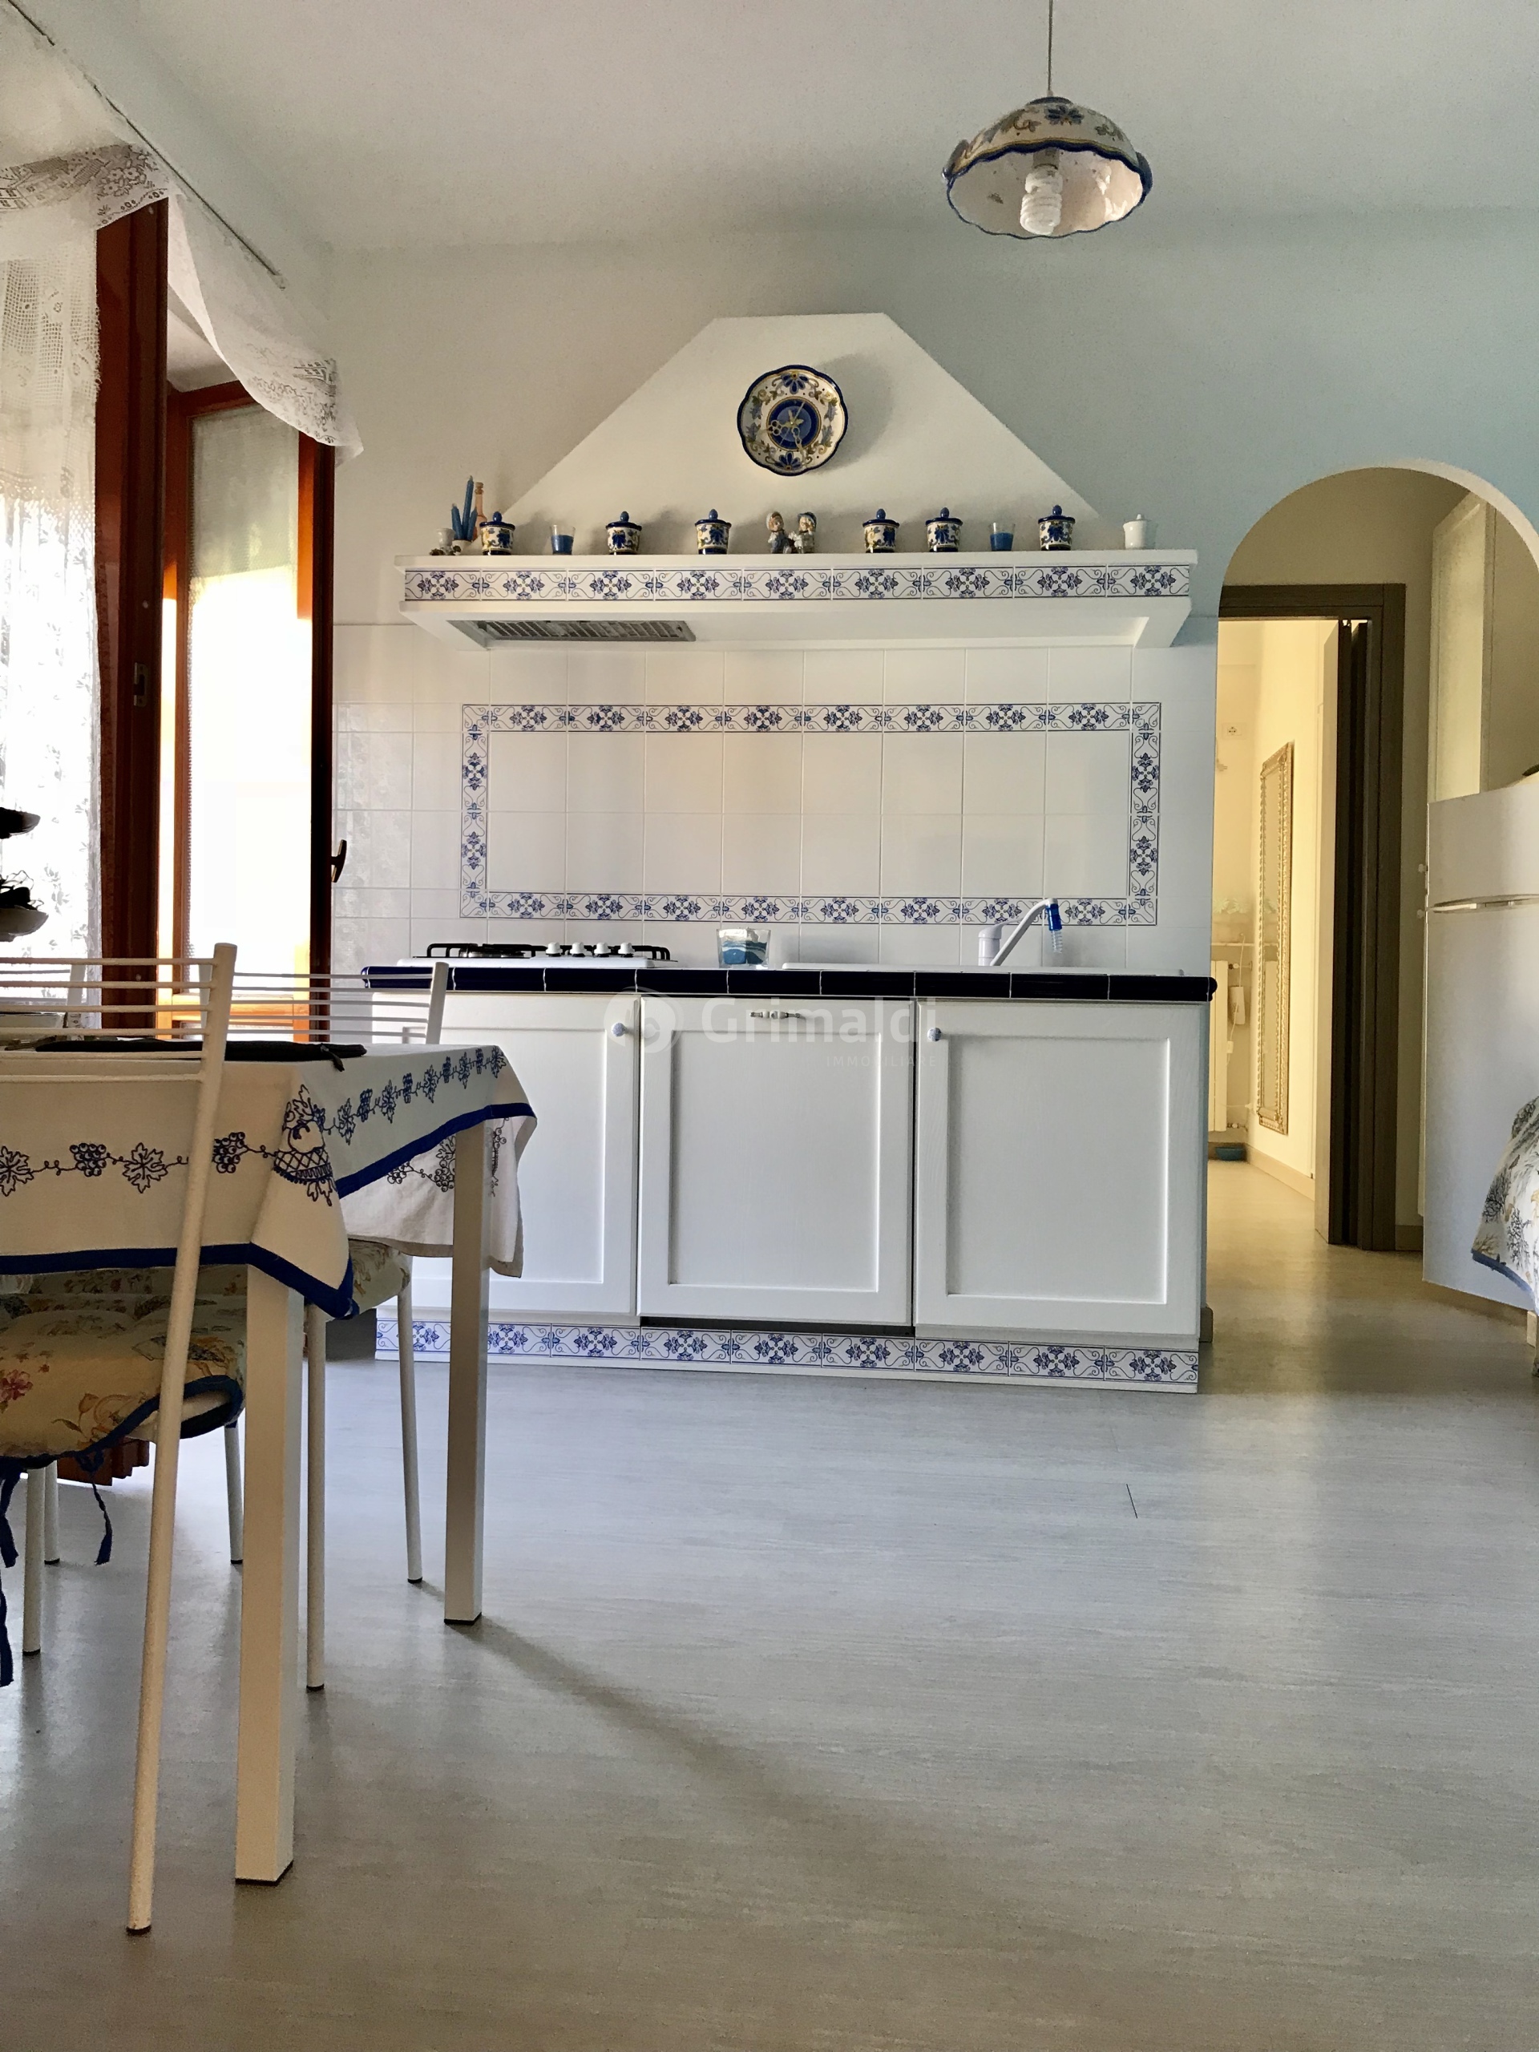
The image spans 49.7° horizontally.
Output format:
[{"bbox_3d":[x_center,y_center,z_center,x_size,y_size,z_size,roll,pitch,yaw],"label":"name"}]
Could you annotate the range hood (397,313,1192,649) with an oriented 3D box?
[{"bbox_3d":[0.066,-1.304,3.919,1.801,0.744,0.440,1,2,7],"label":"range hood"}]

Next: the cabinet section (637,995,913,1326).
[{"bbox_3d":[0.046,0.278,3.876,0.601,0.710,0.577,1,2,6],"label":"cabinet section"}]

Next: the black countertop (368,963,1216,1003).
[{"bbox_3d":[0.055,-0.104,3.848,1.839,0.053,0.636,1,2,6],"label":"black countertop"}]

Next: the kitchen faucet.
[{"bbox_3d":[0.601,-0.208,3.931,0.243,0.179,0.056,3,3,45],"label":"kitchen faucet"}]

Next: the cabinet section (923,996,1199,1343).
[{"bbox_3d":[0.646,0.296,3.809,0.605,0.723,0.577,1,2,6],"label":"cabinet section"}]

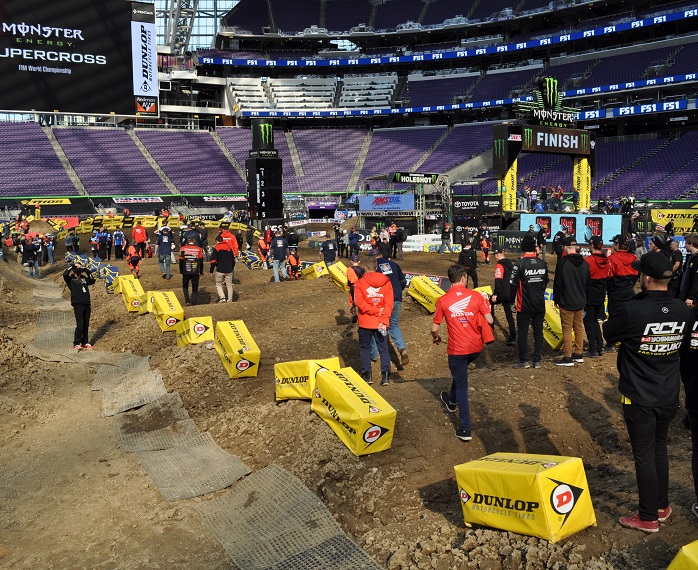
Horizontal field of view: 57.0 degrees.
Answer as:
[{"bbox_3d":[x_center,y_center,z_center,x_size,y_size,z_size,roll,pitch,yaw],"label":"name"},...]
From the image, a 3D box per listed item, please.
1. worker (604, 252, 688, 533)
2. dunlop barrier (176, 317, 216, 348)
[{"bbox_3d":[1.927,0.689,4.164,0.530,1.800,0.380,-1,6,2],"label":"worker"},{"bbox_3d":[-2.860,0.894,11.949,0.425,0.430,0.885,-4,-8,-31],"label":"dunlop barrier"}]

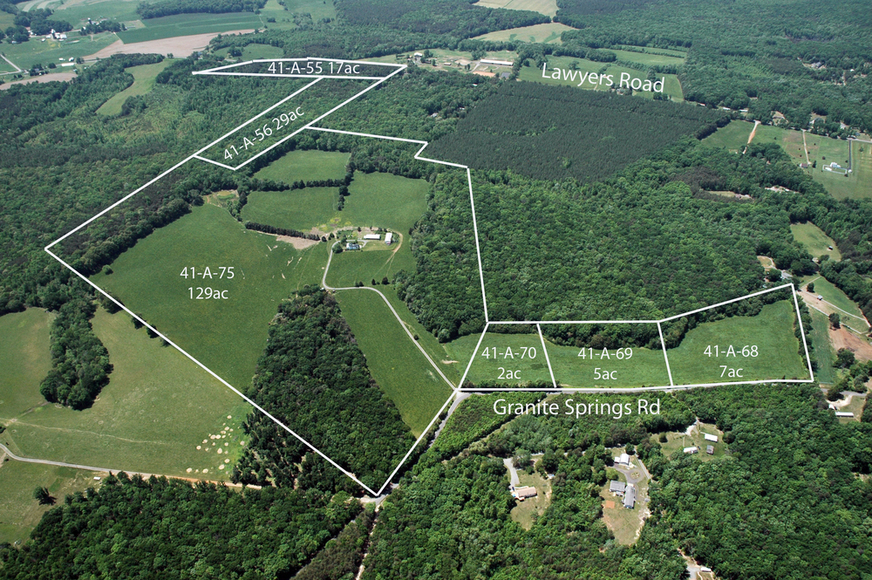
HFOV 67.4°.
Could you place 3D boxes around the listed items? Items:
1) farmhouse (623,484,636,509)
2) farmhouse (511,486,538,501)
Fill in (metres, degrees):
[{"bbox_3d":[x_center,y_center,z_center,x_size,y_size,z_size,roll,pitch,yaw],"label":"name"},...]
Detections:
[{"bbox_3d":[170.898,181.893,576.574,7.880,4.728,21.867,9,31,15],"label":"farmhouse"},{"bbox_3d":[79.982,180.353,579.438,17.730,4.531,8.175,-7,31,-12],"label":"farmhouse"}]

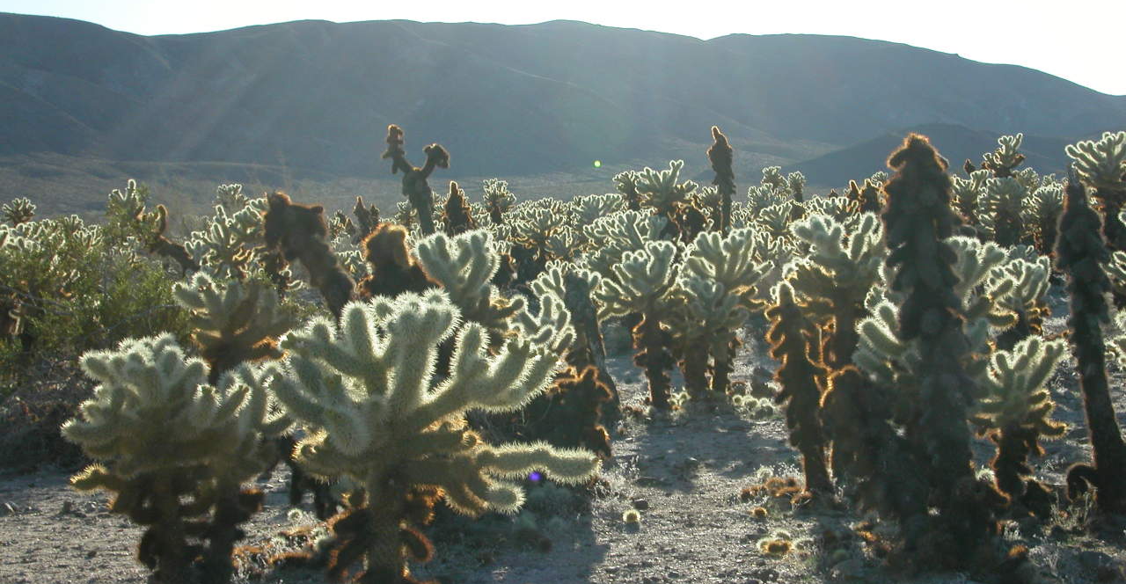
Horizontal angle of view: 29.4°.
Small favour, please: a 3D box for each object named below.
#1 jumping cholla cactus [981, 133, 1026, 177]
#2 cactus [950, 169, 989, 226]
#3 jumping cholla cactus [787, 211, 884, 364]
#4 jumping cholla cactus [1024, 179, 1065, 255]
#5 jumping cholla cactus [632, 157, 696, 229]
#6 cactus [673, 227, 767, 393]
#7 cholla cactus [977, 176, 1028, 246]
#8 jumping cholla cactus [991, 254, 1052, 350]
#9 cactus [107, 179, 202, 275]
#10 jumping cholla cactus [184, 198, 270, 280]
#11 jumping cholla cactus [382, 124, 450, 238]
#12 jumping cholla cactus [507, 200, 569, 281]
[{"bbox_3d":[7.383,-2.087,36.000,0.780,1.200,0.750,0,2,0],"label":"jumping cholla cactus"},{"bbox_3d":[7.375,-1.686,39.000,0.740,1.080,0.680,0,3,0],"label":"cactus"},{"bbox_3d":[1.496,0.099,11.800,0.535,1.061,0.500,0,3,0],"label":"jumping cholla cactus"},{"bbox_3d":[7.614,-1.149,34.000,0.720,1.180,0.700,0,2,0],"label":"jumping cholla cactus"},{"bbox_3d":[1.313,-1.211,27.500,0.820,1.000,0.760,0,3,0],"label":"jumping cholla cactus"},{"bbox_3d":[1.009,0.122,13.800,0.592,1.053,0.540,0,3,0],"label":"cactus"},{"bbox_3d":[6.358,-1.137,31.000,0.690,1.046,0.620,0,3,0],"label":"cholla cactus"},{"bbox_3d":[3.732,0.118,17.500,0.520,0.880,0.480,0,3,0],"label":"jumping cholla cactus"},{"bbox_3d":[-4.588,-0.683,24.000,1.040,1.140,0.850,0,2,0],"label":"cactus"},{"bbox_3d":[-3.997,-0.601,25.500,1.030,1.050,0.920,0,3,0],"label":"jumping cholla cactus"},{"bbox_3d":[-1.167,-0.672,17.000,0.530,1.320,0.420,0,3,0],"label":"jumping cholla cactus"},{"bbox_3d":[-0.385,-0.791,33.000,0.940,1.260,0.900,0,2,0],"label":"jumping cholla cactus"}]

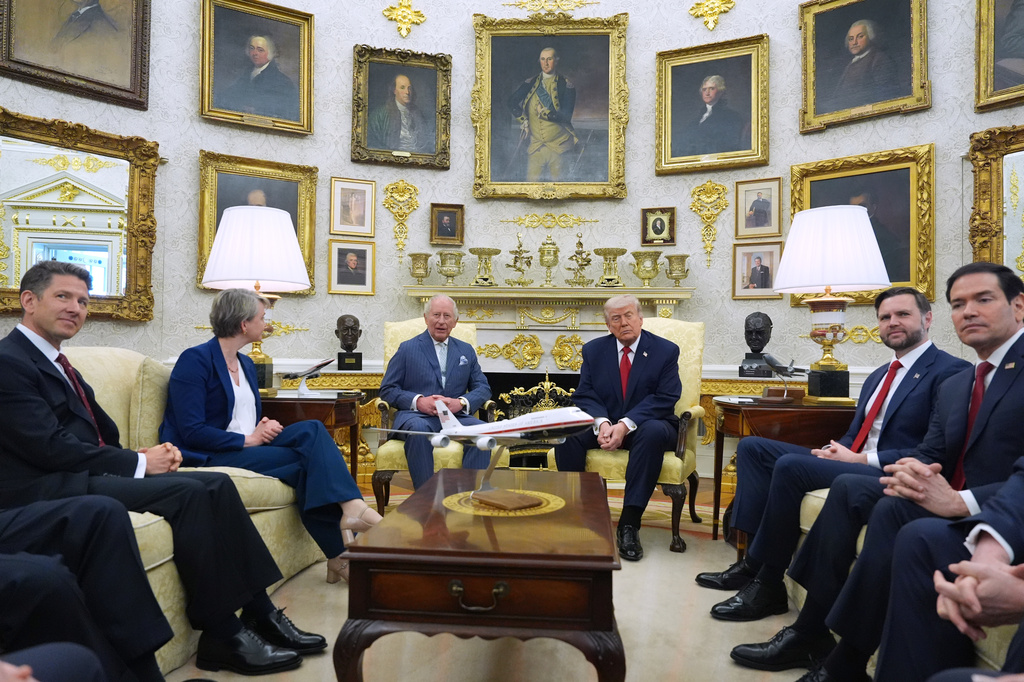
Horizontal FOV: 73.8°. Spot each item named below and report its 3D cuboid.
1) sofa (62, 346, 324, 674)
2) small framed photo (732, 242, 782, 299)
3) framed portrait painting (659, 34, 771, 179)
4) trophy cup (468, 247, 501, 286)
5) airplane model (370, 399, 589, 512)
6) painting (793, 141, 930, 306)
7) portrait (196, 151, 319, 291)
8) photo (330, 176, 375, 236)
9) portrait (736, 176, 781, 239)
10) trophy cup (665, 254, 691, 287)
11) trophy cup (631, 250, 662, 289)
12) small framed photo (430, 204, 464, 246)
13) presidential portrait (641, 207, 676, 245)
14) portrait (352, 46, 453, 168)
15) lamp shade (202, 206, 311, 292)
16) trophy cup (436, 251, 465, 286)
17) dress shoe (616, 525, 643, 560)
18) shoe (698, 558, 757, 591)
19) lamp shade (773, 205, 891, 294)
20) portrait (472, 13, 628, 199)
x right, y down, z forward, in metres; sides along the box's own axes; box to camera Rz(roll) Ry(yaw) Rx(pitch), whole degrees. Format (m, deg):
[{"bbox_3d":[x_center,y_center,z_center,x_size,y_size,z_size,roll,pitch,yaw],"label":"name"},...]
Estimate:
[{"bbox_3d":[-1.470,0.505,2.171,0.970,0.980,2.200,1,-1,4],"label":"sofa"},{"bbox_3d":[1.870,-0.533,5.191,0.366,0.439,0.030,0,-1,29],"label":"small framed photo"},{"bbox_3d":[1.513,-1.773,5.189,0.830,0.970,0.085,0,-1,24],"label":"framed portrait painting"},{"bbox_3d":[-0.216,-0.587,5.450,0.256,0.330,0.250,1,-1,0],"label":"trophy cup"},{"bbox_3d":[-0.035,0.319,1.995,0.706,0.307,0.798,1,-1,-37],"label":"airplane model"},{"bbox_3d":[2.368,-0.757,4.658,0.885,1.020,0.090,0,-2,39],"label":"painting"},{"bbox_3d":[-1.877,-0.862,5.088,0.841,0.987,0.090,1,1,-30],"label":"portrait"},{"bbox_3d":[-1.266,-1.062,5.440,0.348,0.455,0.030,1,-1,-21],"label":"photo"},{"bbox_3d":[1.879,-1.005,5.190,0.345,0.450,0.030,0,-1,29],"label":"portrait"},{"bbox_3d":[1.295,-0.546,5.340,0.198,0.262,0.190,1,-1,5],"label":"trophy cup"},{"bbox_3d":[1.059,-0.555,5.360,0.265,0.302,0.245,1,-1,5],"label":"trophy cup"},{"bbox_3d":[-0.531,-0.960,5.630,0.273,0.339,0.045,1,-1,-9],"label":"small framed photo"},{"bbox_3d":[1.184,-0.916,5.500,0.272,0.308,0.045,1,-1,16],"label":"presidential portrait"},{"bbox_3d":[-0.884,-1.885,5.524,0.790,0.936,0.080,1,-1,-15],"label":"portrait"},{"bbox_3d":[-1.261,-0.456,3.380,0.505,0.375,0.505,1,-1,5],"label":"lamp shade"},{"bbox_3d":[-0.476,-0.562,5.330,0.210,0.290,0.200,1,-1,0],"label":"trophy cup"},{"bbox_3d":[0.578,0.970,3.348,0.112,0.120,0.310,1,-1,5],"label":"dress shoe"},{"bbox_3d":[0.916,0.951,2.809,0.310,0.110,0.110,1,-1,6],"label":"shoe"},{"bbox_3d":[1.584,-0.453,3.400,0.540,0.390,0.540,1,-1,4],"label":"lamp shade"},{"bbox_3d":[0.301,-1.888,5.494,1.250,1.490,0.100,1,-1,4],"label":"portrait"}]

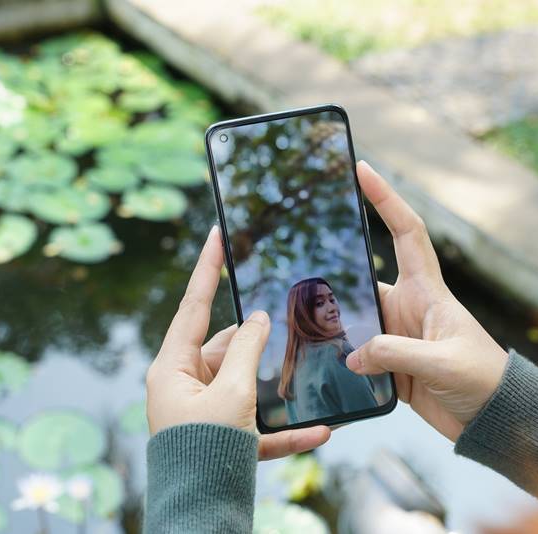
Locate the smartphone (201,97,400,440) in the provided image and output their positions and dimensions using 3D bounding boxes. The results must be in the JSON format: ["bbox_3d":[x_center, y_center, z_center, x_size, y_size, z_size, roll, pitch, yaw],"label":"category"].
[{"bbox_3d":[0.017,0.002,0.562,0.074,0.161,0.009,-10,6,9],"label":"smartphone"}]

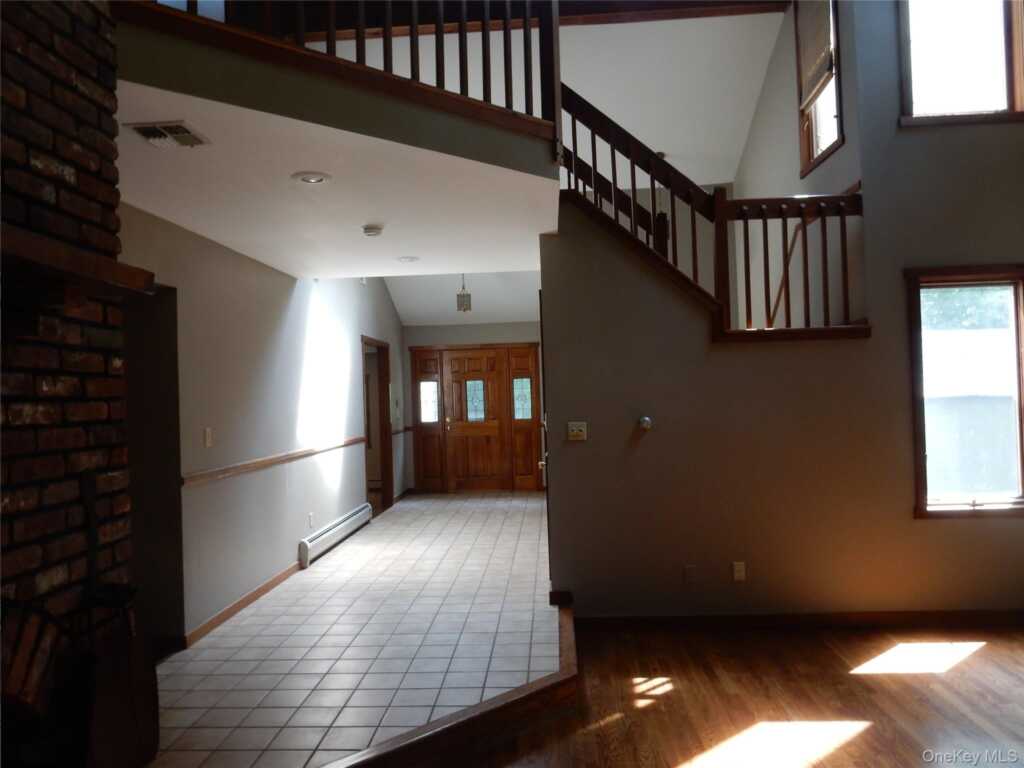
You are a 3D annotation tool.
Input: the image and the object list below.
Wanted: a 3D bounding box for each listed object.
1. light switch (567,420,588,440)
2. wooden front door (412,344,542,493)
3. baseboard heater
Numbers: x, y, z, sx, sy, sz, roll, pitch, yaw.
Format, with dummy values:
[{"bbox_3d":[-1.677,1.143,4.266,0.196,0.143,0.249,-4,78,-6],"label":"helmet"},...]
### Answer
[{"bbox_3d":[0.430,0.309,4.856,0.118,0.118,0.012,-2,-1,3],"label":"light switch"},{"bbox_3d":[-0.514,0.496,10.575,1.872,2.099,0.140,-2,-1,3],"label":"wooden front door"},{"bbox_3d":[-1.669,1.434,7.263,0.070,0.209,2.296,-2,-1,3],"label":"baseboard heater"}]

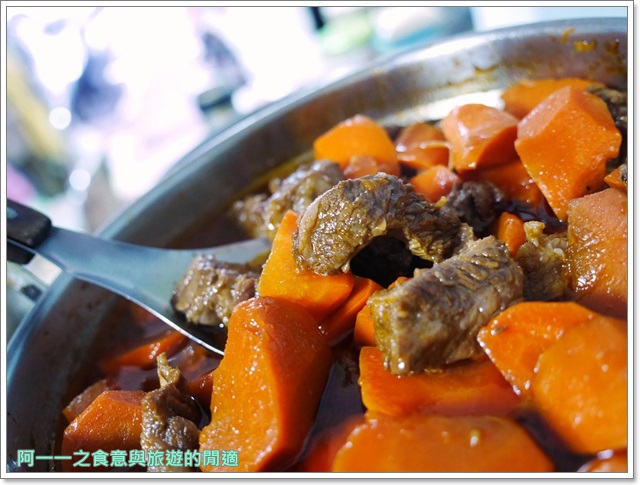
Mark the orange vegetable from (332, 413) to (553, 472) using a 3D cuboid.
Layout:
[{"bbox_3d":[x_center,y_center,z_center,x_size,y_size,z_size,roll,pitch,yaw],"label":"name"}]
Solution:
[{"bbox_3d":[0.035,0.069,0.208,0.058,0.028,0.034,-2,42,0],"label":"orange vegetable"}]

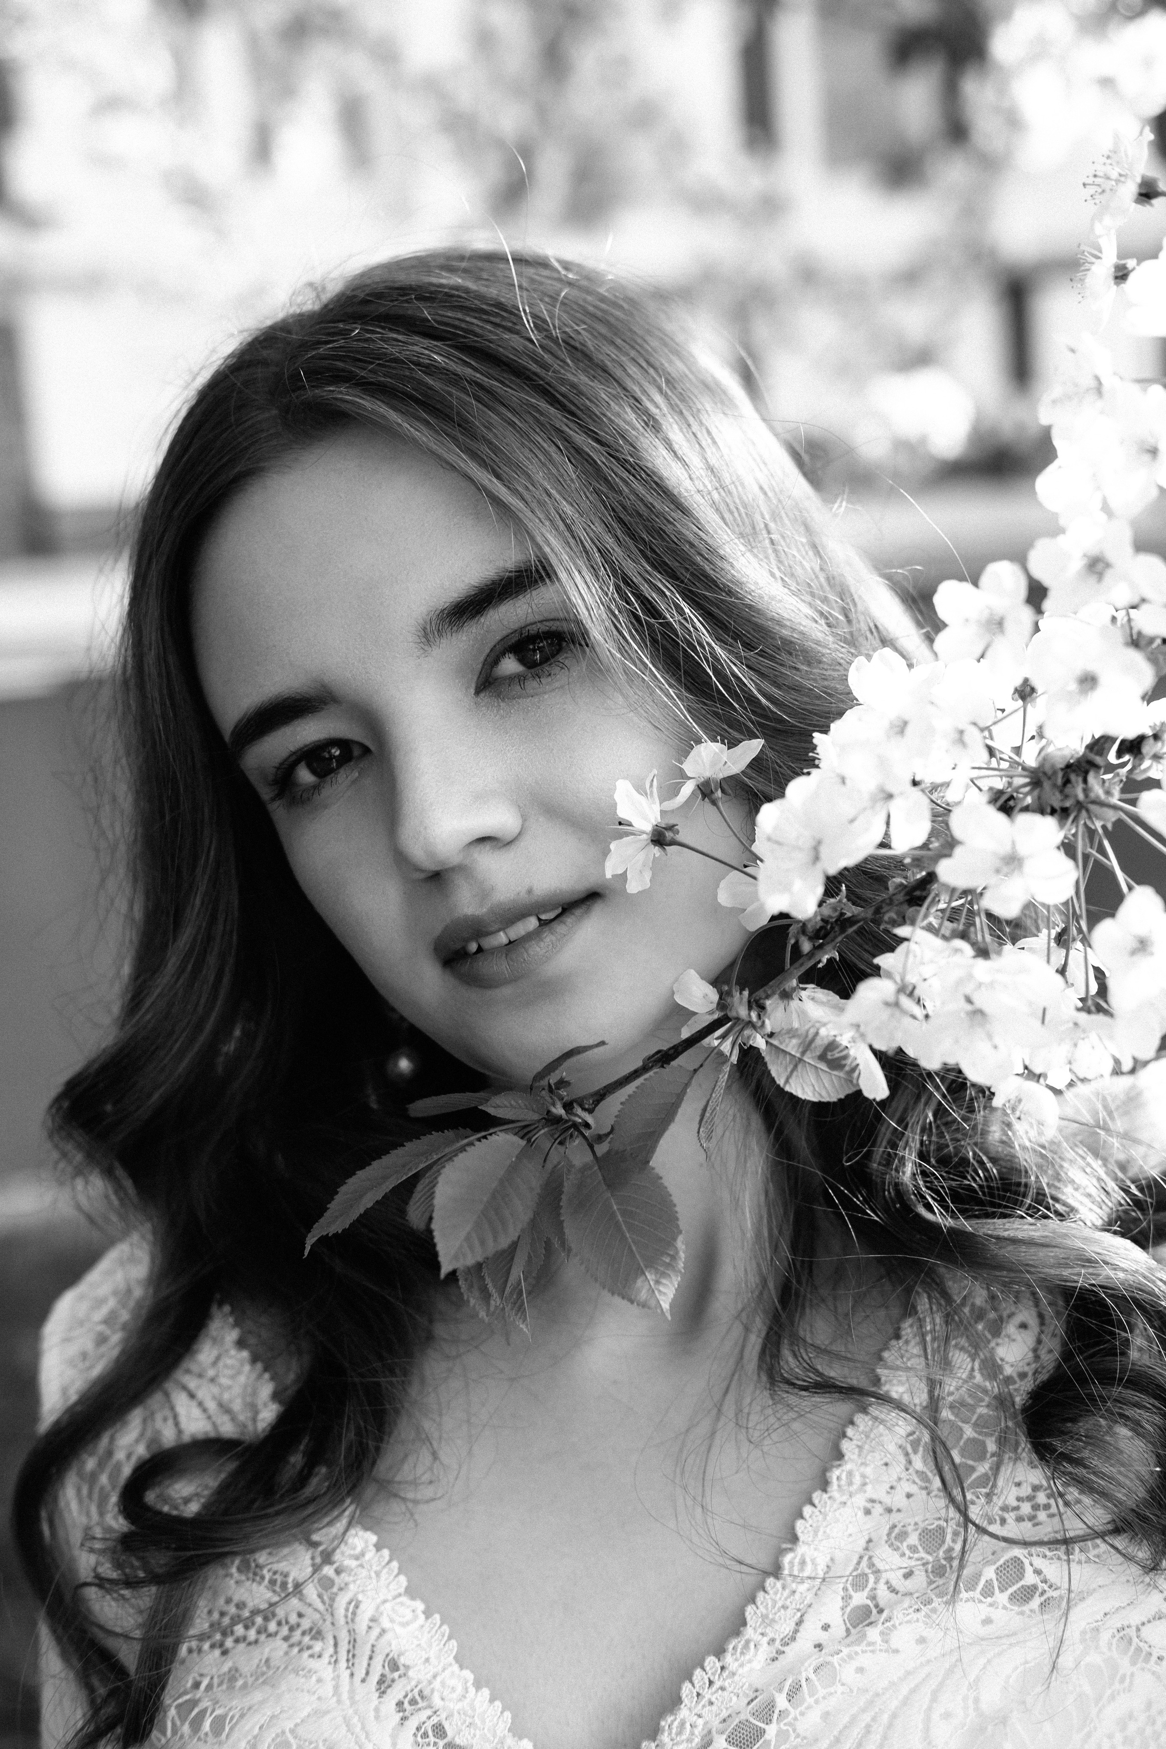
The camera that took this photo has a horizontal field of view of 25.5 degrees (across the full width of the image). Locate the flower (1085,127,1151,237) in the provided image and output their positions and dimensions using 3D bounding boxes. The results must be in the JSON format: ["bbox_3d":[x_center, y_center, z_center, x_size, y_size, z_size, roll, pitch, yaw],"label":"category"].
[{"bbox_3d":[0.131,-0.169,0.630,0.015,0.026,0.026,10,0,-24],"label":"flower"}]

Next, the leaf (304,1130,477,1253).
[{"bbox_3d":[-0.047,0.077,0.630,0.051,0.010,0.017,-34,24,-3],"label":"leaf"}]

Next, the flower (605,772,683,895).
[{"bbox_3d":[0.015,-0.010,0.622,0.018,0.028,0.027,3,5,12],"label":"flower"}]

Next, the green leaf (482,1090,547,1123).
[{"bbox_3d":[-0.017,0.056,0.625,0.019,0.005,0.010,0,31,-27],"label":"green leaf"}]

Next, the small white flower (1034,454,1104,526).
[{"bbox_3d":[0.116,-0.090,0.610,0.020,0.020,0.012,3,-1,31],"label":"small white flower"}]

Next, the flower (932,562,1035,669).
[{"bbox_3d":[0.094,-0.061,0.605,0.025,0.025,0.012,2,1,21],"label":"flower"}]

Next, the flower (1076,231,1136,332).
[{"bbox_3d":[0.128,-0.146,0.630,0.014,0.025,0.025,0,5,-18],"label":"flower"}]

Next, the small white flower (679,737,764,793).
[{"bbox_3d":[0.031,-0.026,0.622,0.025,0.015,0.025,-25,-6,-22],"label":"small white flower"}]

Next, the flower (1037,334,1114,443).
[{"bbox_3d":[0.118,-0.116,0.615,0.014,0.026,0.025,8,-2,-45],"label":"flower"}]

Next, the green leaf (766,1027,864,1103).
[{"bbox_3d":[0.056,0.046,0.625,0.027,0.017,0.006,28,-17,6],"label":"green leaf"}]

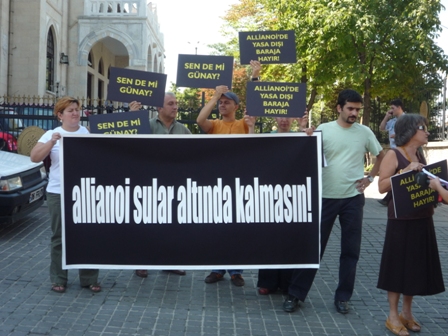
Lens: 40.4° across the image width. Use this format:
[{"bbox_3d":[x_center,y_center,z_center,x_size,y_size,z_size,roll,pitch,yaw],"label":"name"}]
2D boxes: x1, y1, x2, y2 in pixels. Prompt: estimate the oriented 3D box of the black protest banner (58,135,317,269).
[{"bbox_3d":[-0.254,0.261,4.730,2.030,1.070,0.030,0,4,2],"label":"black protest banner"}]

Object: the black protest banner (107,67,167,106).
[{"bbox_3d":[-0.749,-0.697,5.270,0.487,0.282,0.020,7,4,0],"label":"black protest banner"}]

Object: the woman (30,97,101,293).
[{"bbox_3d":[-1.351,0.220,5.186,0.538,1.631,0.400,-1,6,-14],"label":"woman"}]

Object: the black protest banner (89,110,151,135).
[{"bbox_3d":[-0.841,-0.304,4.940,0.487,0.282,0.020,-5,4,0],"label":"black protest banner"}]

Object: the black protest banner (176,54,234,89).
[{"bbox_3d":[-0.161,-0.833,5.270,0.487,0.282,0.020,3,4,0],"label":"black protest banner"}]

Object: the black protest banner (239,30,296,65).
[{"bbox_3d":[0.383,-1.048,5.300,0.487,0.282,0.020,-2,4,0],"label":"black protest banner"}]

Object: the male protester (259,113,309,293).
[{"bbox_3d":[0.472,0.244,5.176,0.530,1.620,0.420,1,5,0],"label":"male protester"}]

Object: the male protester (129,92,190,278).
[{"bbox_3d":[-0.599,0.151,5.653,0.503,1.693,0.420,-1,6,-17],"label":"male protester"}]

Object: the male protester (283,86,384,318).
[{"bbox_3d":[0.844,0.248,4.729,0.688,1.704,0.450,0,5,-7],"label":"male protester"}]

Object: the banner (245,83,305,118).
[{"bbox_3d":[0.432,-0.562,5.030,0.487,0.282,0.020,1,4,0],"label":"banner"}]

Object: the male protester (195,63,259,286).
[{"bbox_3d":[0.022,0.050,5.407,0.523,1.953,0.450,1,6,9],"label":"male protester"}]

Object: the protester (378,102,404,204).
[{"bbox_3d":[2.828,-0.277,10.238,0.420,1.742,0.460,-2,6,-25],"label":"protester"}]

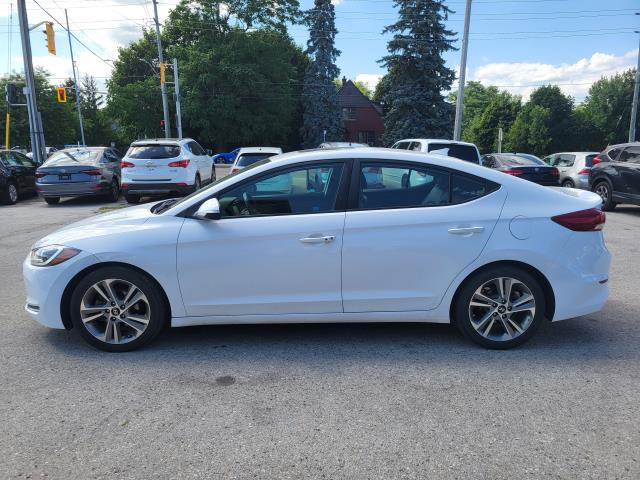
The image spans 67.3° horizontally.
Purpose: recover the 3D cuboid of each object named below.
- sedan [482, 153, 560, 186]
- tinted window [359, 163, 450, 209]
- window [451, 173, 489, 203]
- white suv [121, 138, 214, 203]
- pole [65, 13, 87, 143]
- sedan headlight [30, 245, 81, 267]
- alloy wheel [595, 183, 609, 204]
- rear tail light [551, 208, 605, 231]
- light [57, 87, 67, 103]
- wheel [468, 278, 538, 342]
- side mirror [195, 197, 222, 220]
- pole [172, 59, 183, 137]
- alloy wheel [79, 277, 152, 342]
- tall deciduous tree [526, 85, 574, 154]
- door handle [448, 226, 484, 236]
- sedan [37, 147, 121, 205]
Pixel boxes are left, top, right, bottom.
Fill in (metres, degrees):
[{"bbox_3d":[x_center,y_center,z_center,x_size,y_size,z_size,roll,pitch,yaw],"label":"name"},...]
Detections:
[{"bbox_3d":[6.336,-2.295,16.837,1.820,1.440,4.720,-1,10,-5],"label":"sedan"},{"bbox_3d":[0.593,-0.387,3.355,0.660,0.320,0.050,0,-2,-1],"label":"tinted window"},{"bbox_3d":[1.052,-0.349,3.338,0.260,0.210,0.040,0,-8,-2],"label":"window"},{"bbox_3d":[-4.290,-2.076,14.237,1.880,1.690,4.690,0,10,-3],"label":"white suv"},{"bbox_3d":[-17.391,-10.590,34.668,0.300,11.300,0.300,0,10,0],"label":"pole"},{"bbox_3d":[-1.878,0.099,3.440,0.490,0.160,0.380,0,10,-1],"label":"sedan headlight"},{"bbox_3d":[6.972,-1.085,11.721,0.210,0.490,0.490,-1,10,-5],"label":"alloy wheel"},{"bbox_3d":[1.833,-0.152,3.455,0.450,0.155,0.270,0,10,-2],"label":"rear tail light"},{"bbox_3d":[-19.408,-10.834,36.161,0.620,1.060,0.350,-3,11,-19],"label":"light"},{"bbox_3d":[1.283,0.477,3.462,0.465,0.465,0.200,0,10,-1],"label":"wheel"},{"bbox_3d":[-0.737,-0.199,3.128,0.180,0.150,0.230,0,10,-1],"label":"side mirror"},{"bbox_3d":[-7.394,-6.334,25.276,0.240,6.200,0.240,0,10,0],"label":"pole"},{"bbox_3d":[-1.416,0.486,3.399,0.465,0.465,0.200,0,10,-1],"label":"alloy wheel"},{"bbox_3d":[21.009,-10.395,43.845,4.600,7.600,4.600,0,10,0],"label":"tall deciduous tree"},{"bbox_3d":[1.000,-0.063,3.271,0.250,0.045,0.050,0,10,-1],"label":"door handle"},{"bbox_3d":[-6.583,-1.991,14.330,1.800,1.460,4.680,0,10,-4],"label":"sedan"}]

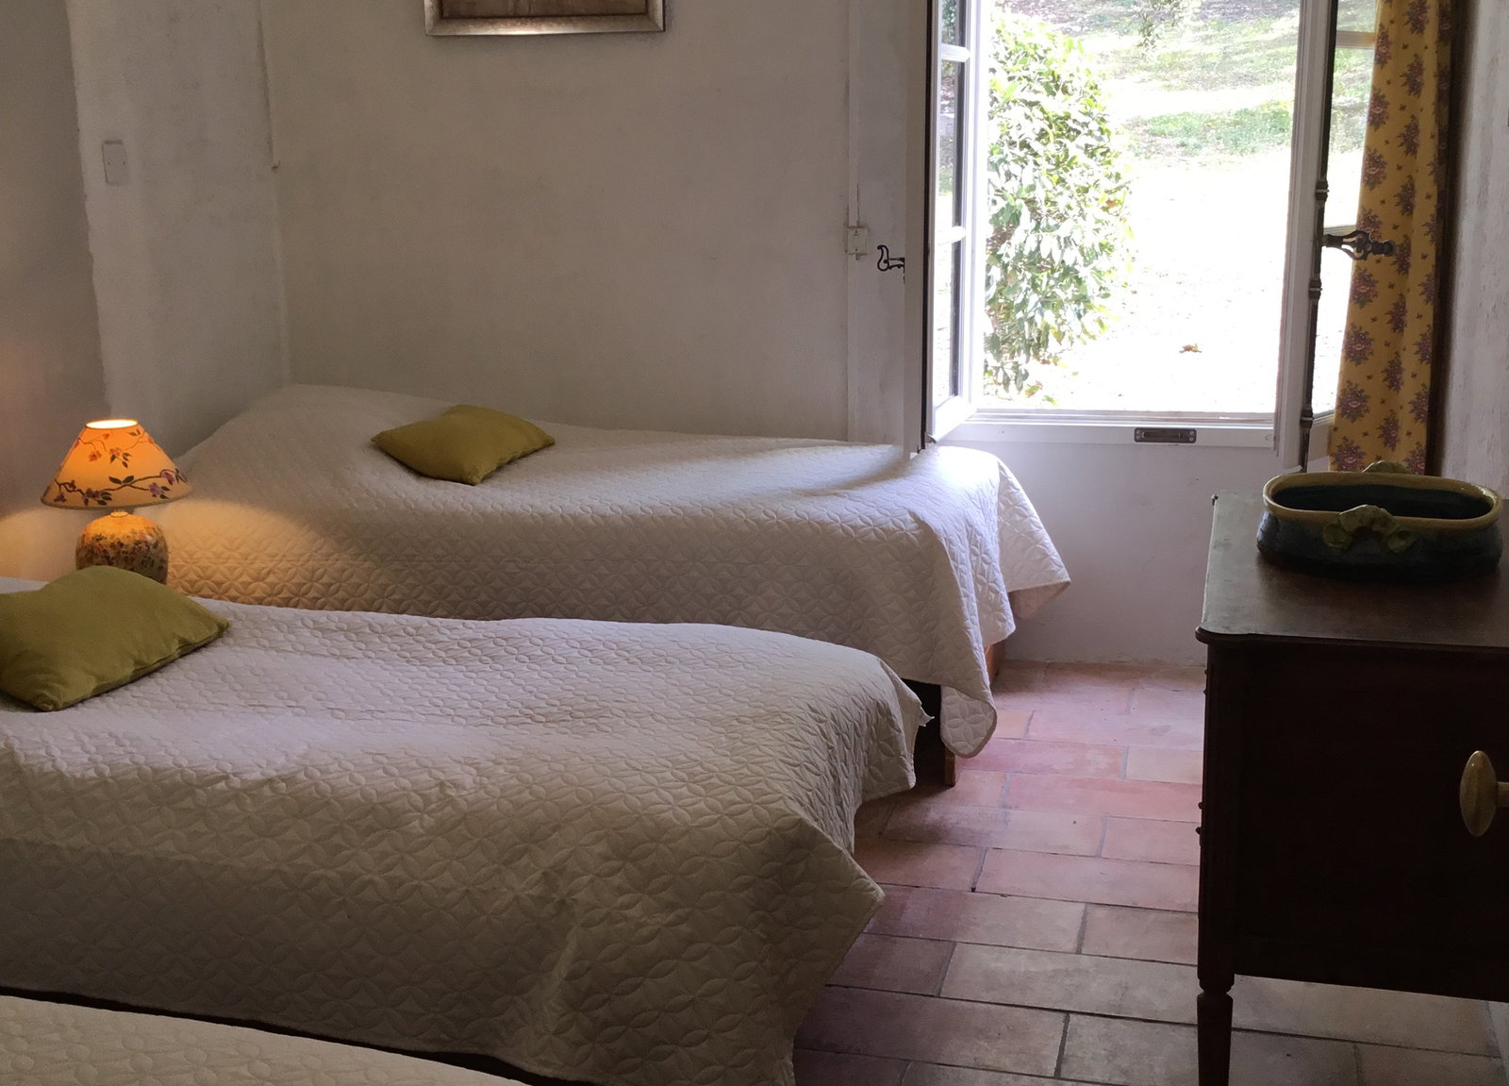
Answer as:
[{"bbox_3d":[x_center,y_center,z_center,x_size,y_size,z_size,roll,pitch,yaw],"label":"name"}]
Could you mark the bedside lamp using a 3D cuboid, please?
[{"bbox_3d":[-1.331,-0.052,3.772,0.310,0.419,0.310,3,14,14],"label":"bedside lamp"}]

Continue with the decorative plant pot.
[{"bbox_3d":[0.902,-0.037,2.598,0.325,0.100,0.330,4,15,20],"label":"decorative plant pot"}]

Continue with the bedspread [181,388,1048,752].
[{"bbox_3d":[-0.361,-0.001,4.366,2.132,0.599,0.949,3,14,14],"label":"bedspread"}]

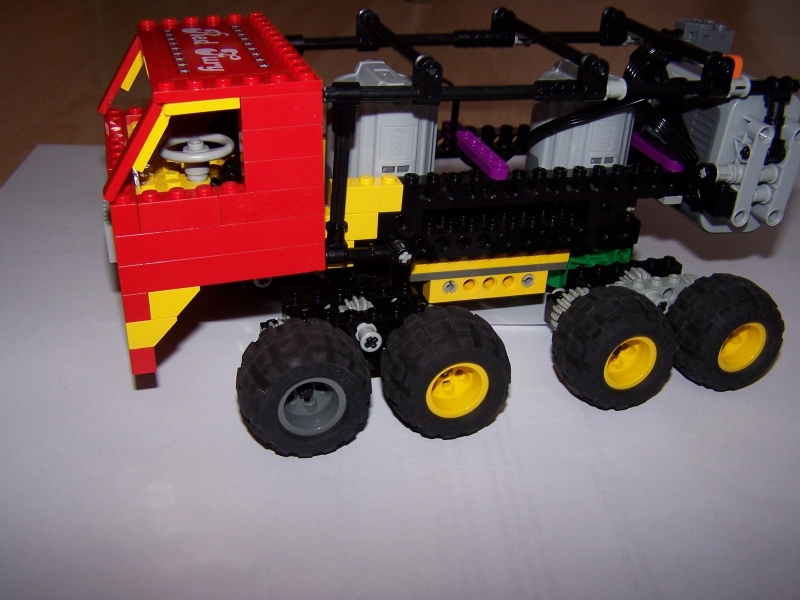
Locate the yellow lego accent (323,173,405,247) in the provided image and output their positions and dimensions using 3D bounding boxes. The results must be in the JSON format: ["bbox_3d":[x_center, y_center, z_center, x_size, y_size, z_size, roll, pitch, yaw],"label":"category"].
[{"bbox_3d":[-0.015,-0.031,0.297,0.029,0.022,0.009,-5,29,-17],"label":"yellow lego accent"}]

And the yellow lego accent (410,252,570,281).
[{"bbox_3d":[0.033,-0.014,0.335,0.064,0.007,0.009,-5,29,-17],"label":"yellow lego accent"}]

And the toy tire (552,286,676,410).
[{"bbox_3d":[0.090,0.020,0.371,0.050,0.050,0.029,-7,30,-20],"label":"toy tire"}]

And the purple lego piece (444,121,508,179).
[{"bbox_3d":[0.027,-0.056,0.326,0.008,0.004,0.056,-5,29,-17],"label":"purple lego piece"}]

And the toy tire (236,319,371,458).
[{"bbox_3d":[-0.036,0.033,0.329,0.050,0.050,0.029,-5,29,-18],"label":"toy tire"}]

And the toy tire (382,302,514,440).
[{"bbox_3d":[0.018,0.029,0.344,0.050,0.050,0.029,-5,29,-17],"label":"toy tire"}]

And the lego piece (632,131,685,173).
[{"bbox_3d":[0.096,-0.062,0.347,0.008,0.004,0.056,-5,29,-17],"label":"lego piece"}]

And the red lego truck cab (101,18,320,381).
[{"bbox_3d":[-0.070,-0.043,0.310,0.067,0.092,0.096,-8,30,-16],"label":"red lego truck cab"}]

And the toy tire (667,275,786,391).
[{"bbox_3d":[0.143,0.015,0.389,0.050,0.050,0.029,-7,30,-21],"label":"toy tire"}]

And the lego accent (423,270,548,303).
[{"bbox_3d":[0.032,-0.008,0.337,0.048,0.010,0.008,-5,29,-17],"label":"lego accent"}]

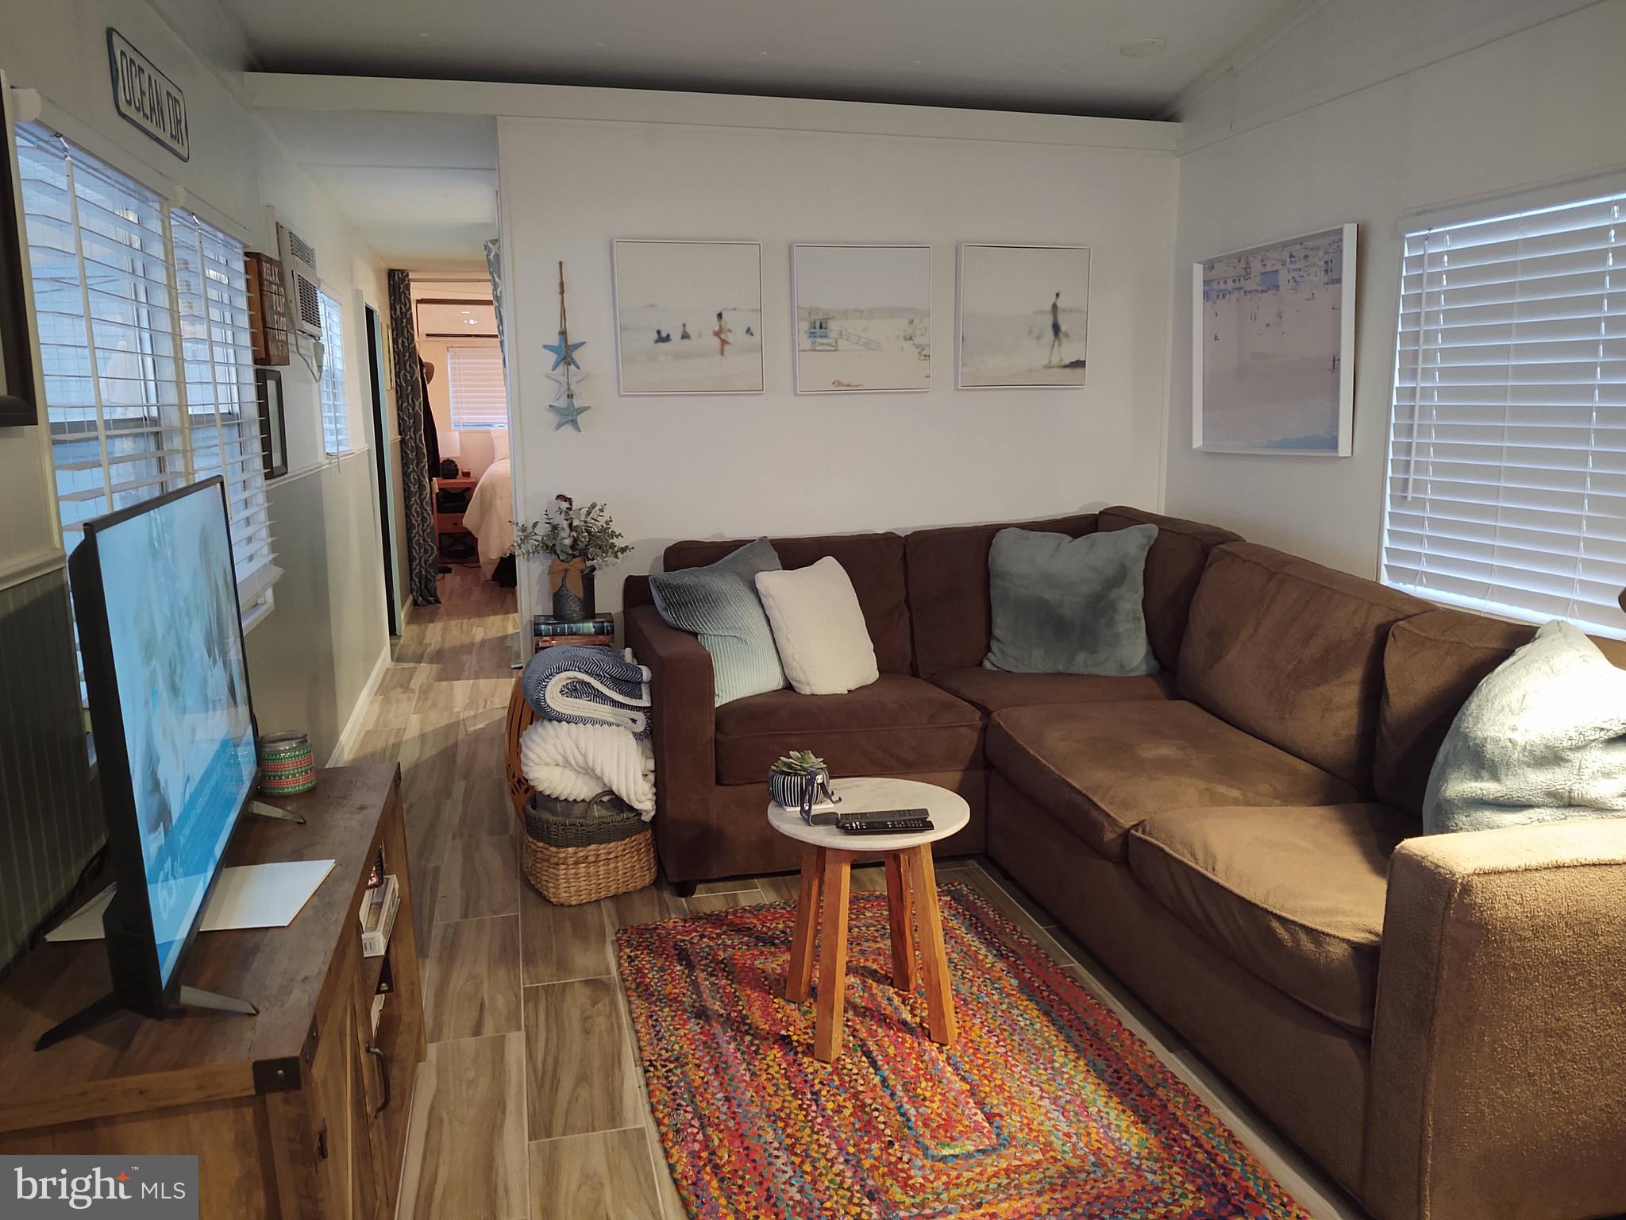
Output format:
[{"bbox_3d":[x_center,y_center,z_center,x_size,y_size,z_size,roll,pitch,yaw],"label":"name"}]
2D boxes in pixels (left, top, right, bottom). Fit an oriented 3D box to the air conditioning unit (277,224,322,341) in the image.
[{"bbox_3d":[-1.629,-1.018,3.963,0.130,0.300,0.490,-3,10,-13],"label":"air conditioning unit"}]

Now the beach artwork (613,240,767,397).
[{"bbox_3d":[-0.400,-0.950,4.143,0.478,0.487,0.030,-3,10,-13],"label":"beach artwork"}]

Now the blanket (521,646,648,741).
[{"bbox_3d":[-0.603,0.208,3.365,0.333,0.202,0.302,-3,10,-13],"label":"blanket"}]

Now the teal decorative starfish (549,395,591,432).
[{"bbox_3d":[-0.729,-0.590,3.810,0.125,0.107,0.022,-3,10,-13],"label":"teal decorative starfish"}]

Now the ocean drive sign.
[{"bbox_3d":[-1.383,-1.061,2.652,0.018,0.149,0.569,-3,10,-13],"label":"ocean drive sign"}]

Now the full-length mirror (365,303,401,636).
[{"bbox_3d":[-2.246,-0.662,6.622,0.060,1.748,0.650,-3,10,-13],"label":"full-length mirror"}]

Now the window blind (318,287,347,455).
[{"bbox_3d":[-1.754,-0.883,4.639,0.055,0.600,0.750,-3,10,-13],"label":"window blind"}]

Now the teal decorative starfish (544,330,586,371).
[{"bbox_3d":[-0.795,-0.829,4.071,0.141,0.131,0.020,-3,10,-13],"label":"teal decorative starfish"}]

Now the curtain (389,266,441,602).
[{"bbox_3d":[-2.454,-1.038,7.826,0.192,2.066,0.131,-3,10,-13],"label":"curtain"}]

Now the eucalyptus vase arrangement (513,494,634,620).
[{"bbox_3d":[-0.720,-0.158,3.822,0.363,0.383,0.302,-3,10,-13],"label":"eucalyptus vase arrangement"}]

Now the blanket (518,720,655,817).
[{"bbox_3d":[-0.602,0.423,3.366,0.345,0.230,0.290,-3,10,-13],"label":"blanket"}]

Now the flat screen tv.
[{"bbox_3d":[-0.823,0.130,1.646,0.200,0.555,0.885,-4,10,-17],"label":"flat screen tv"}]

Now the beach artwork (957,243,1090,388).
[{"bbox_3d":[0.735,-1.012,4.406,0.477,0.484,0.030,-3,10,-13],"label":"beach artwork"}]

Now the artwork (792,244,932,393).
[{"bbox_3d":[0.160,-0.910,3.952,0.450,0.460,0.035,-3,10,-13],"label":"artwork"}]

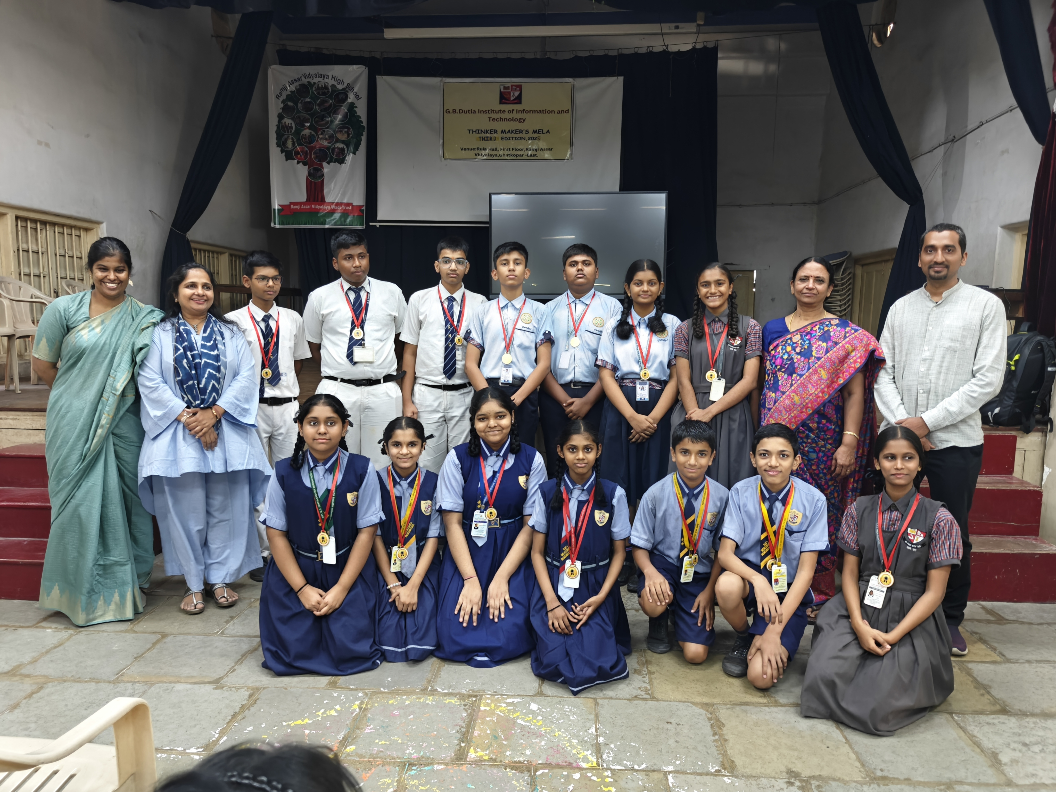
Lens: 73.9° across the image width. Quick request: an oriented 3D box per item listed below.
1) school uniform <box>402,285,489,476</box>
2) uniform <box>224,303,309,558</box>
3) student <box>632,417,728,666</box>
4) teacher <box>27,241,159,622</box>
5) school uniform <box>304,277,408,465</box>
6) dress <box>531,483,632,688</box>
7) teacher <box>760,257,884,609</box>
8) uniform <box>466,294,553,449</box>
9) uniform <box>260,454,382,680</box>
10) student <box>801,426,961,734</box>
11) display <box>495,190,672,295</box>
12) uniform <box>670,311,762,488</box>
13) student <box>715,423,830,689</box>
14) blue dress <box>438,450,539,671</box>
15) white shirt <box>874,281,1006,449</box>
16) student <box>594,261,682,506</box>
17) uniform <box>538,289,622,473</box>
[{"bbox_3d":[-0.397,0.159,3.430,0.430,1.388,0.270,-1,8,-8],"label":"school uniform"},{"bbox_3d":[-1.263,0.198,3.459,0.400,1.310,0.250,-3,9,-22],"label":"uniform"},{"bbox_3d":[0.632,0.540,2.915,0.400,0.892,0.600,1,8,6],"label":"student"},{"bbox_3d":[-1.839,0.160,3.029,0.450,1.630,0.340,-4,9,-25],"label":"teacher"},{"bbox_3d":[-0.801,0.162,3.269,0.480,1.421,0.290,-2,8,-17],"label":"school uniform"},{"bbox_3d":[0.199,0.669,2.670,0.380,0.698,0.500,1,8,4],"label":"dress"},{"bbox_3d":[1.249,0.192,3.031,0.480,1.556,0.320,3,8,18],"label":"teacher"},{"bbox_3d":[-0.085,0.175,3.437,0.430,1.330,0.270,0,8,2],"label":"uniform"},{"bbox_3d":[-0.828,0.598,2.849,0.480,0.800,0.580,-2,8,-12],"label":"uniform"},{"bbox_3d":[1.245,0.576,2.476,0.470,0.939,0.560,4,8,26],"label":"student"},{"bbox_3d":[0.454,-1.341,6.280,1.573,0.940,0.090,1,8,3],"label":"display"},{"bbox_3d":[0.880,0.045,3.318,0.430,0.910,0.280,1,8,12],"label":"uniform"},{"bbox_3d":[0.935,0.541,2.721,0.420,0.930,0.580,2,8,17],"label":"student"},{"bbox_3d":[-0.161,0.581,2.877,0.430,0.820,0.580,0,8,3],"label":"blue dress"},{"bbox_3d":[1.598,-0.132,2.749,0.440,0.670,0.290,5,9,32],"label":"white shirt"},{"bbox_3d":[0.522,0.144,3.382,0.410,1.540,0.280,1,8,9],"label":"student"},{"bbox_3d":[0.261,0.147,3.554,0.440,1.350,0.280,0,8,5],"label":"uniform"}]

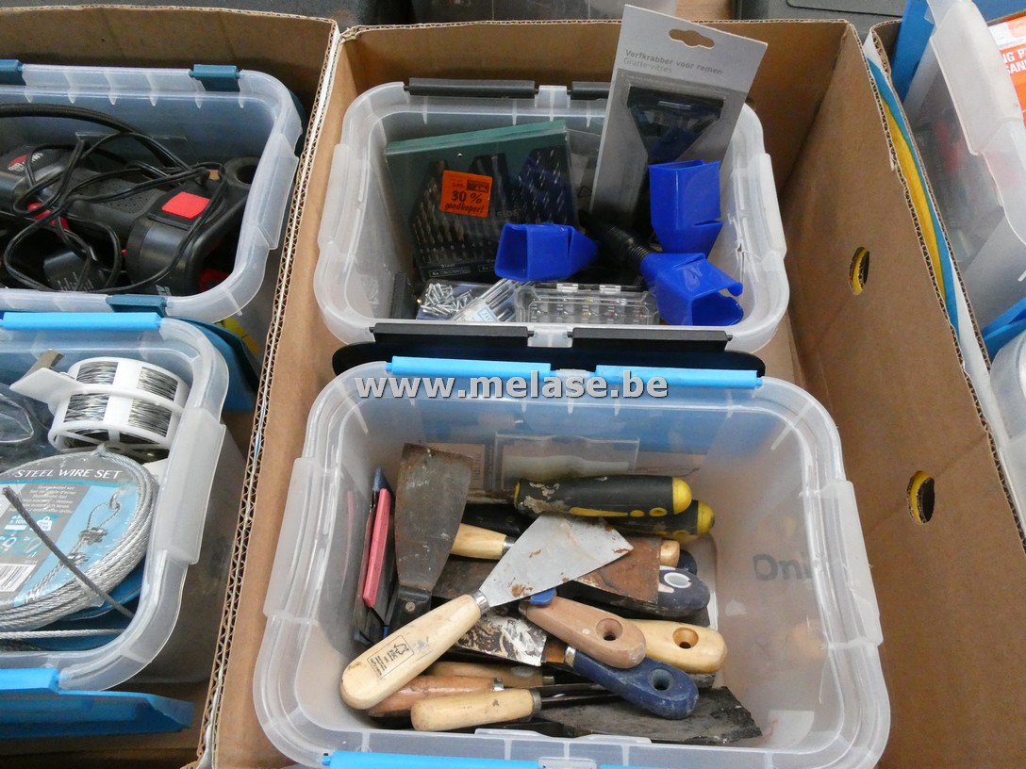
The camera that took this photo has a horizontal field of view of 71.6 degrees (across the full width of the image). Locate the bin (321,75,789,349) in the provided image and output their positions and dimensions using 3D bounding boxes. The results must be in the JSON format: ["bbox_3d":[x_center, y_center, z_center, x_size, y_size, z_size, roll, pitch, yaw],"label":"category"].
[{"bbox_3d":[0.028,-0.097,0.583,0.330,0.160,0.232,1,64,0],"label":"bin"}]

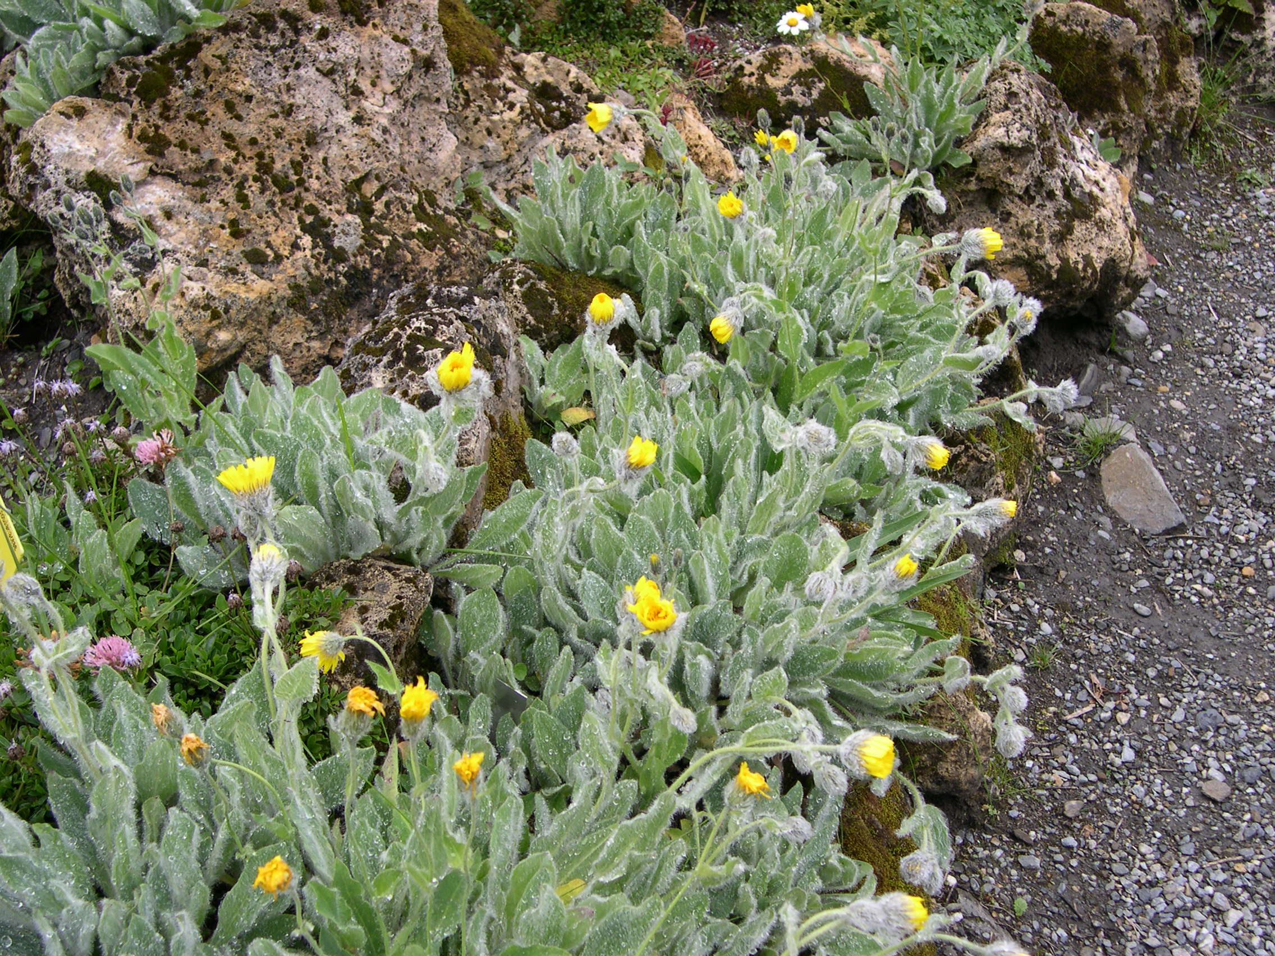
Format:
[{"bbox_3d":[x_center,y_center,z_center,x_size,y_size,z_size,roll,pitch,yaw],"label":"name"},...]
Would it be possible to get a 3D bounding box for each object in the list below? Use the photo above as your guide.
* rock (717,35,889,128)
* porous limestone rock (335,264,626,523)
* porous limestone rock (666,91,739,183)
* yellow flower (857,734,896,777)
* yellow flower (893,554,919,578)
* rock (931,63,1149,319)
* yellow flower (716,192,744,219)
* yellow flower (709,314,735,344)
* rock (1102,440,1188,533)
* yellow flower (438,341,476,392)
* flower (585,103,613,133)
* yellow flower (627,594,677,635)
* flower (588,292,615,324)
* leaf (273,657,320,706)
[{"bbox_3d":[0.221,-0.517,1.840,0.225,0.100,0.140,0,42,0],"label":"rock"},{"bbox_3d":[-0.153,-0.086,1.420,0.280,0.180,0.190,0,43,0],"label":"porous limestone rock"},{"bbox_3d":[0.079,-0.413,1.700,0.088,0.080,0.100,0,42,0],"label":"porous limestone rock"},{"bbox_3d":[0.181,0.210,1.060,0.030,0.033,0.033,8,43,8],"label":"yellow flower"},{"bbox_3d":[0.230,0.075,1.200,0.020,0.022,0.024,-22,23,44],"label":"yellow flower"},{"bbox_3d":[0.567,-0.409,2.000,0.290,0.250,0.250,0,43,0],"label":"rock"},{"bbox_3d":[0.100,-0.296,1.520,0.029,0.022,0.026,-17,72,14],"label":"yellow flower"},{"bbox_3d":[0.080,-0.139,1.300,0.023,0.023,0.022,25,52,24],"label":"yellow flower"},{"bbox_3d":[0.595,0.012,1.650,0.078,0.030,0.135,-7,43,-7],"label":"rock"},{"bbox_3d":[-0.162,-0.098,1.250,0.035,0.030,0.036,0,66,0],"label":"yellow flower"},{"bbox_3d":[-0.042,-0.394,1.530,0.026,0.032,0.031,-13,45,-17],"label":"flower"},{"bbox_3d":[0.012,0.101,1.050,0.036,0.026,0.034,0,43,0],"label":"yellow flower"},{"bbox_3d":[-0.033,-0.155,1.280,0.025,0.025,0.025,0,43,0],"label":"flower"},{"bbox_3d":[-0.249,0.148,1.020,0.033,0.033,0.018,0,42,0],"label":"leaf"}]

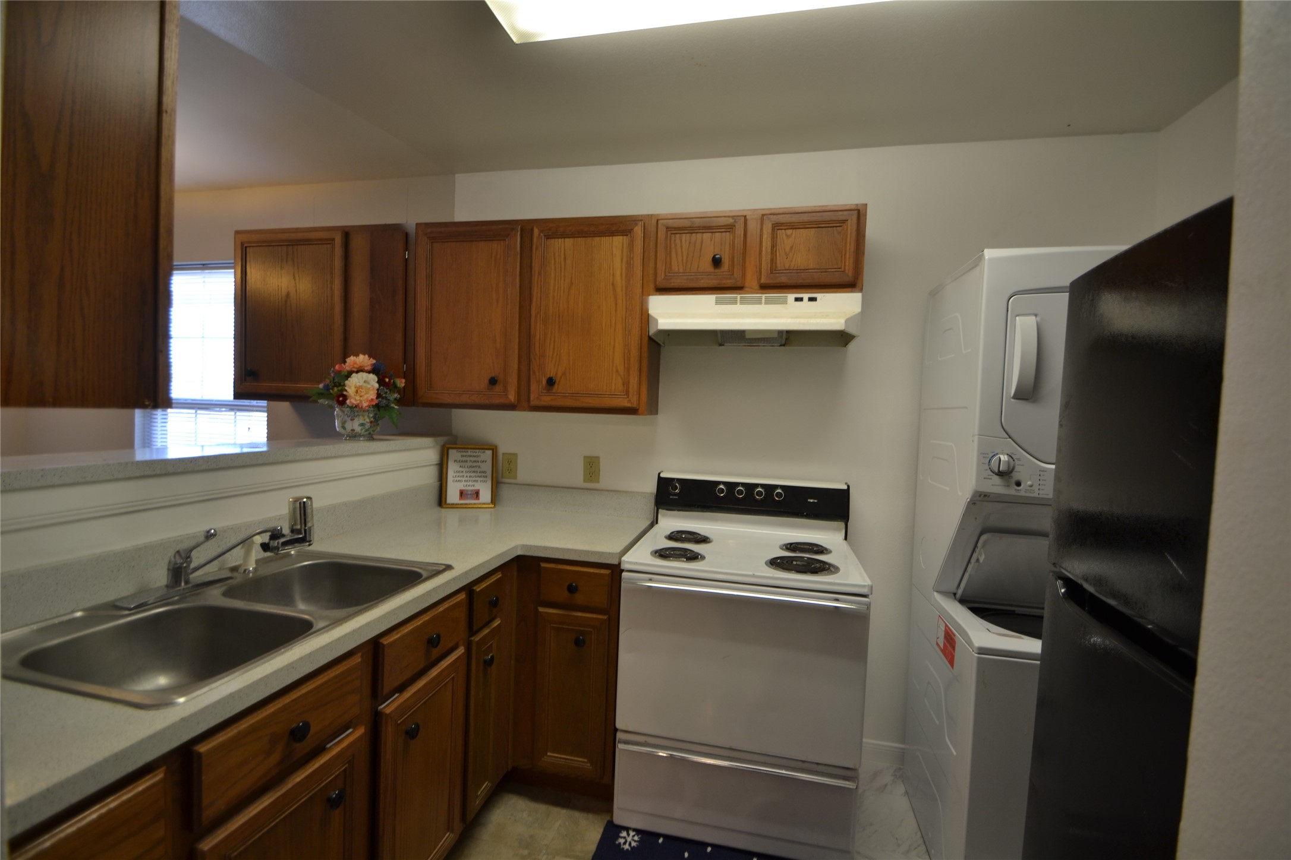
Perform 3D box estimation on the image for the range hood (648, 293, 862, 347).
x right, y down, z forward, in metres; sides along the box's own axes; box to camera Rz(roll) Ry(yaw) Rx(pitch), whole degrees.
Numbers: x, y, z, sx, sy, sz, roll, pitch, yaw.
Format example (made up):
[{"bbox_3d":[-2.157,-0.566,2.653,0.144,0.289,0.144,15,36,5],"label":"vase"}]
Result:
[{"bbox_3d":[0.403,-0.422,2.050,0.763,0.152,0.442,3,2,13],"label":"range hood"}]

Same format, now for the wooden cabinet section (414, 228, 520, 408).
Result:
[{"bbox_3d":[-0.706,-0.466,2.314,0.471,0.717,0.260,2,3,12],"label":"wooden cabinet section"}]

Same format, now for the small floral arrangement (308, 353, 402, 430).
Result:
[{"bbox_3d":[-1.121,-0.152,2.080,0.310,0.290,0.300,3,2,13],"label":"small floral arrangement"}]

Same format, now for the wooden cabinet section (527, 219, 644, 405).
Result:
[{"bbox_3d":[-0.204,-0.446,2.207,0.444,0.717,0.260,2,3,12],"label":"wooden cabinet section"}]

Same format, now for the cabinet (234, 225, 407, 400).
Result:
[{"bbox_3d":[-1.436,-0.512,2.535,0.901,0.769,0.325,3,2,13],"label":"cabinet"}]

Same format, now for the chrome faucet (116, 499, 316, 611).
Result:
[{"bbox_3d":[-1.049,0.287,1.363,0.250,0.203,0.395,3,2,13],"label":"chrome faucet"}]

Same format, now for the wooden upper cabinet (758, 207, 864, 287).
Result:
[{"bbox_3d":[0.617,-0.646,2.053,0.360,0.281,0.323,3,2,13],"label":"wooden upper cabinet"}]

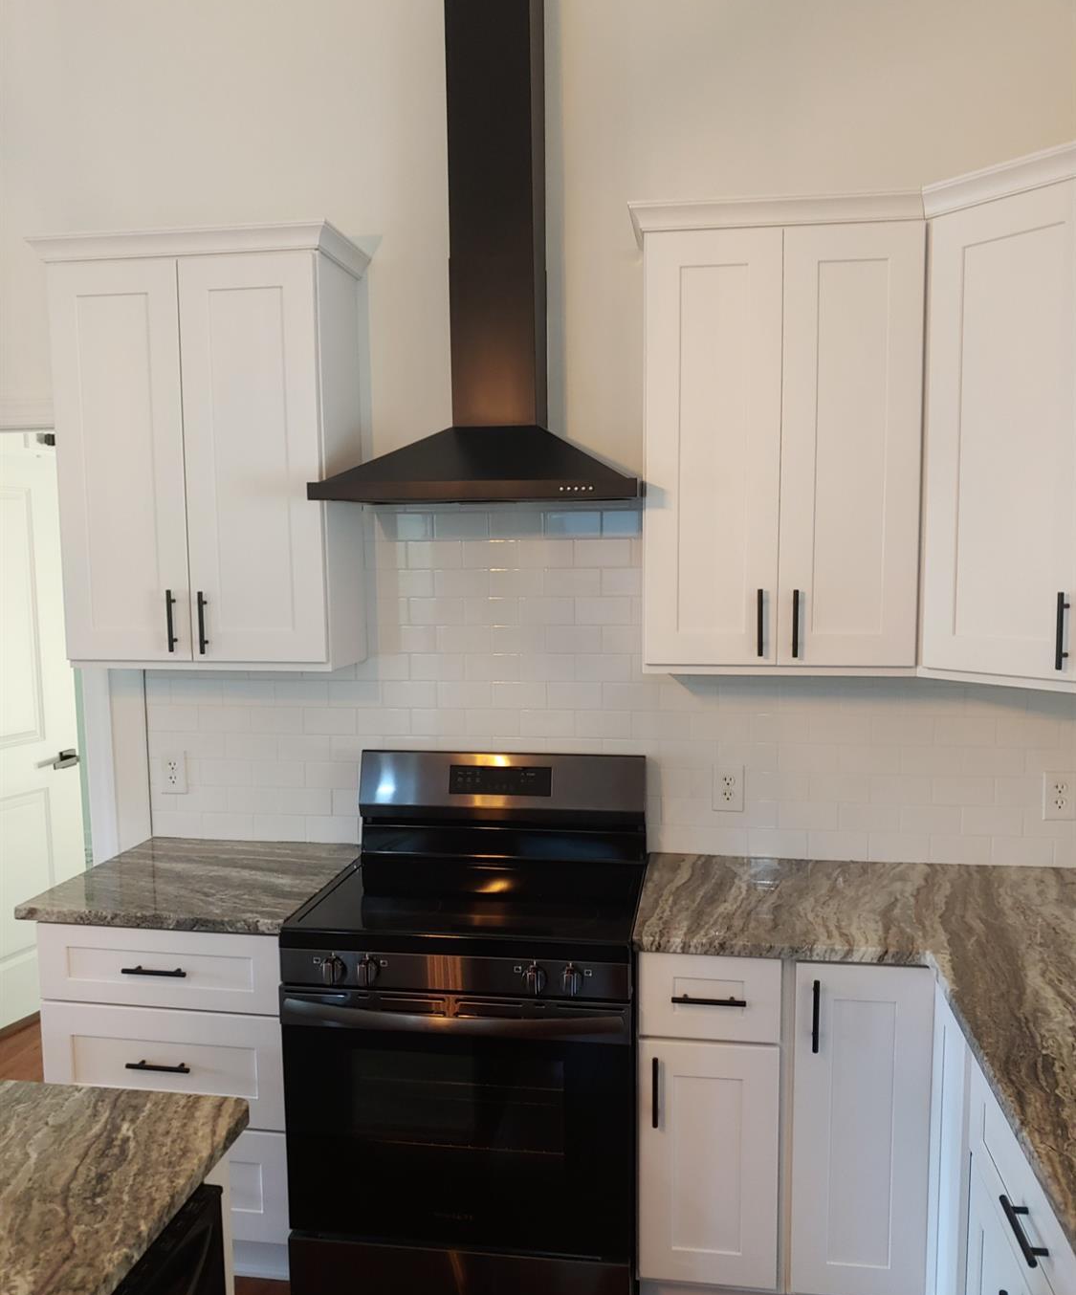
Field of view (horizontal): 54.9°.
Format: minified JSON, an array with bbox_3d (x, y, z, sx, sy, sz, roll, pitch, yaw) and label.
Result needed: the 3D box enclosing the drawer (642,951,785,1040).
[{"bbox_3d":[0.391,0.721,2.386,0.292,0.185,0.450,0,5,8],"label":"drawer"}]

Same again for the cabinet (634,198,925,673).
[{"bbox_3d":[0.566,-0.476,2.506,0.643,1.062,0.340,0,5,8],"label":"cabinet"}]

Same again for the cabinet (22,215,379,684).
[{"bbox_3d":[-0.845,-0.488,2.707,0.768,1.071,0.345,0,5,8],"label":"cabinet"}]

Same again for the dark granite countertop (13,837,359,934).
[{"bbox_3d":[-0.837,0.594,2.658,0.655,0.030,0.640,0,5,8],"label":"dark granite countertop"}]

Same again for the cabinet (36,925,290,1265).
[{"bbox_3d":[-0.816,1.046,2.695,0.604,0.880,0.645,0,5,8],"label":"cabinet"}]

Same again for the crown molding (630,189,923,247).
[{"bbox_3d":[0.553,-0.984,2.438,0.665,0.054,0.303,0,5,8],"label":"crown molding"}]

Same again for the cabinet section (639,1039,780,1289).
[{"bbox_3d":[0.413,1.098,2.542,0.301,0.550,0.593,0,5,8],"label":"cabinet section"}]

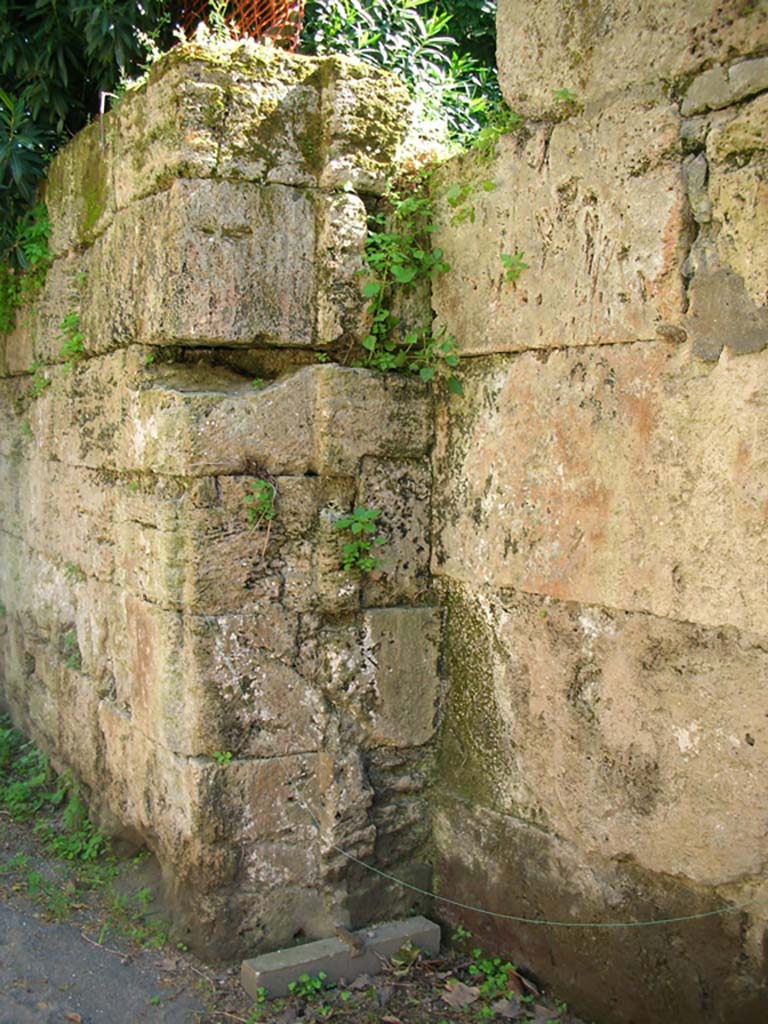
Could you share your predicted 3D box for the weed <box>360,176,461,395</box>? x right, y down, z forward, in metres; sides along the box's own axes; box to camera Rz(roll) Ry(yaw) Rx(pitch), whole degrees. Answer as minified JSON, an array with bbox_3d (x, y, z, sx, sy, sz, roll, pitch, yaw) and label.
[{"bbox_3d":[0.077,-0.662,3.026,0.270,0.620,0.170,-1,5,-15],"label":"weed"}]

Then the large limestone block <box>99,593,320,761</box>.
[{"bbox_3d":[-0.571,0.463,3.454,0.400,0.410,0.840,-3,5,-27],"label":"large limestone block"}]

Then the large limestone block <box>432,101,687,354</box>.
[{"bbox_3d":[0.596,-0.725,2.839,0.450,0.570,0.890,-4,6,-37],"label":"large limestone block"}]

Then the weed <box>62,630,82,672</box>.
[{"bbox_3d":[-1.288,0.573,4.281,0.065,0.160,0.110,-3,5,-30],"label":"weed"}]

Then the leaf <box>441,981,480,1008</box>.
[{"bbox_3d":[0.208,1.310,2.818,0.105,0.025,0.110,-1,5,-5],"label":"leaf"}]

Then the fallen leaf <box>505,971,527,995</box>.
[{"bbox_3d":[0.360,1.292,2.837,0.055,0.055,0.040,0,5,0],"label":"fallen leaf"}]

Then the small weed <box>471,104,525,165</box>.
[{"bbox_3d":[0.312,-1.040,2.845,0.100,0.160,0.130,-4,6,-37],"label":"small weed"}]

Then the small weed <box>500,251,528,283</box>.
[{"bbox_3d":[0.348,-0.654,2.760,0.055,0.080,0.070,-4,6,-37],"label":"small weed"}]

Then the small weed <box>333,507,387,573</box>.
[{"bbox_3d":[-0.072,0.081,3.030,0.150,0.185,0.100,-2,5,-13],"label":"small weed"}]

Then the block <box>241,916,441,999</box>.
[{"bbox_3d":[-0.115,1.281,2.990,0.576,0.073,0.097,-3,6,-26],"label":"block"}]

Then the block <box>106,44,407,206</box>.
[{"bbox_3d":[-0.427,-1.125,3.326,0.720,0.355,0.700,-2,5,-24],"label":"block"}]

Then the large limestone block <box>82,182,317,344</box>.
[{"bbox_3d":[-0.601,-0.731,3.331,0.410,0.450,0.800,-3,5,-27],"label":"large limestone block"}]

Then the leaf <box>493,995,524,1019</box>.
[{"bbox_3d":[0.332,1.319,2.762,0.085,0.025,0.075,0,5,0],"label":"leaf"}]

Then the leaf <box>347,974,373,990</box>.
[{"bbox_3d":[-0.068,1.307,2.876,0.070,0.025,0.050,0,5,0],"label":"leaf"}]

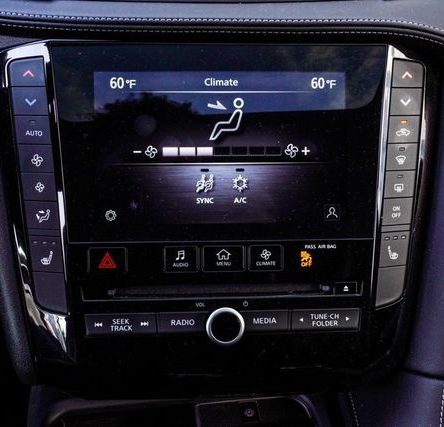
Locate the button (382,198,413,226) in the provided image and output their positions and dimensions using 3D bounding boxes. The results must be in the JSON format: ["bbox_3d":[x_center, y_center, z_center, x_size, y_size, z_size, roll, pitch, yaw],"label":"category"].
[{"bbox_3d":[0.110,-0.001,0.406,0.019,0.016,0.006,1,6,-6],"label":"button"}]

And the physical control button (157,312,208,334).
[{"bbox_3d":[-0.024,0.068,0.399,0.032,0.013,0.007,-1,6,-5],"label":"physical control button"}]

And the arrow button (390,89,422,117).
[{"bbox_3d":[0.114,-0.069,0.400,0.019,0.016,0.006,1,6,-6],"label":"arrow button"}]

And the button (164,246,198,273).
[{"bbox_3d":[-0.025,0.028,0.396,0.021,0.016,0.005,-1,6,-5],"label":"button"}]

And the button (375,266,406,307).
[{"bbox_3d":[0.107,0.046,0.411,0.018,0.025,0.006,2,6,-6],"label":"button"}]

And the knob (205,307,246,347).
[{"bbox_3d":[0.002,0.068,0.395,0.023,0.023,0.014,-1,6,-5],"label":"knob"}]

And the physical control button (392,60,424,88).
[{"bbox_3d":[0.115,-0.086,0.398,0.018,0.017,0.006,1,6,-6],"label":"physical control button"}]

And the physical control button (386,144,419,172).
[{"bbox_3d":[0.112,-0.036,0.403,0.019,0.016,0.006,1,6,-6],"label":"physical control button"}]

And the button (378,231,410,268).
[{"bbox_3d":[0.109,0.022,0.409,0.018,0.022,0.006,1,6,-6],"label":"button"}]

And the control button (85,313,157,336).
[{"bbox_3d":[-0.062,0.068,0.396,0.043,0.014,0.007,-1,6,-5],"label":"control button"}]

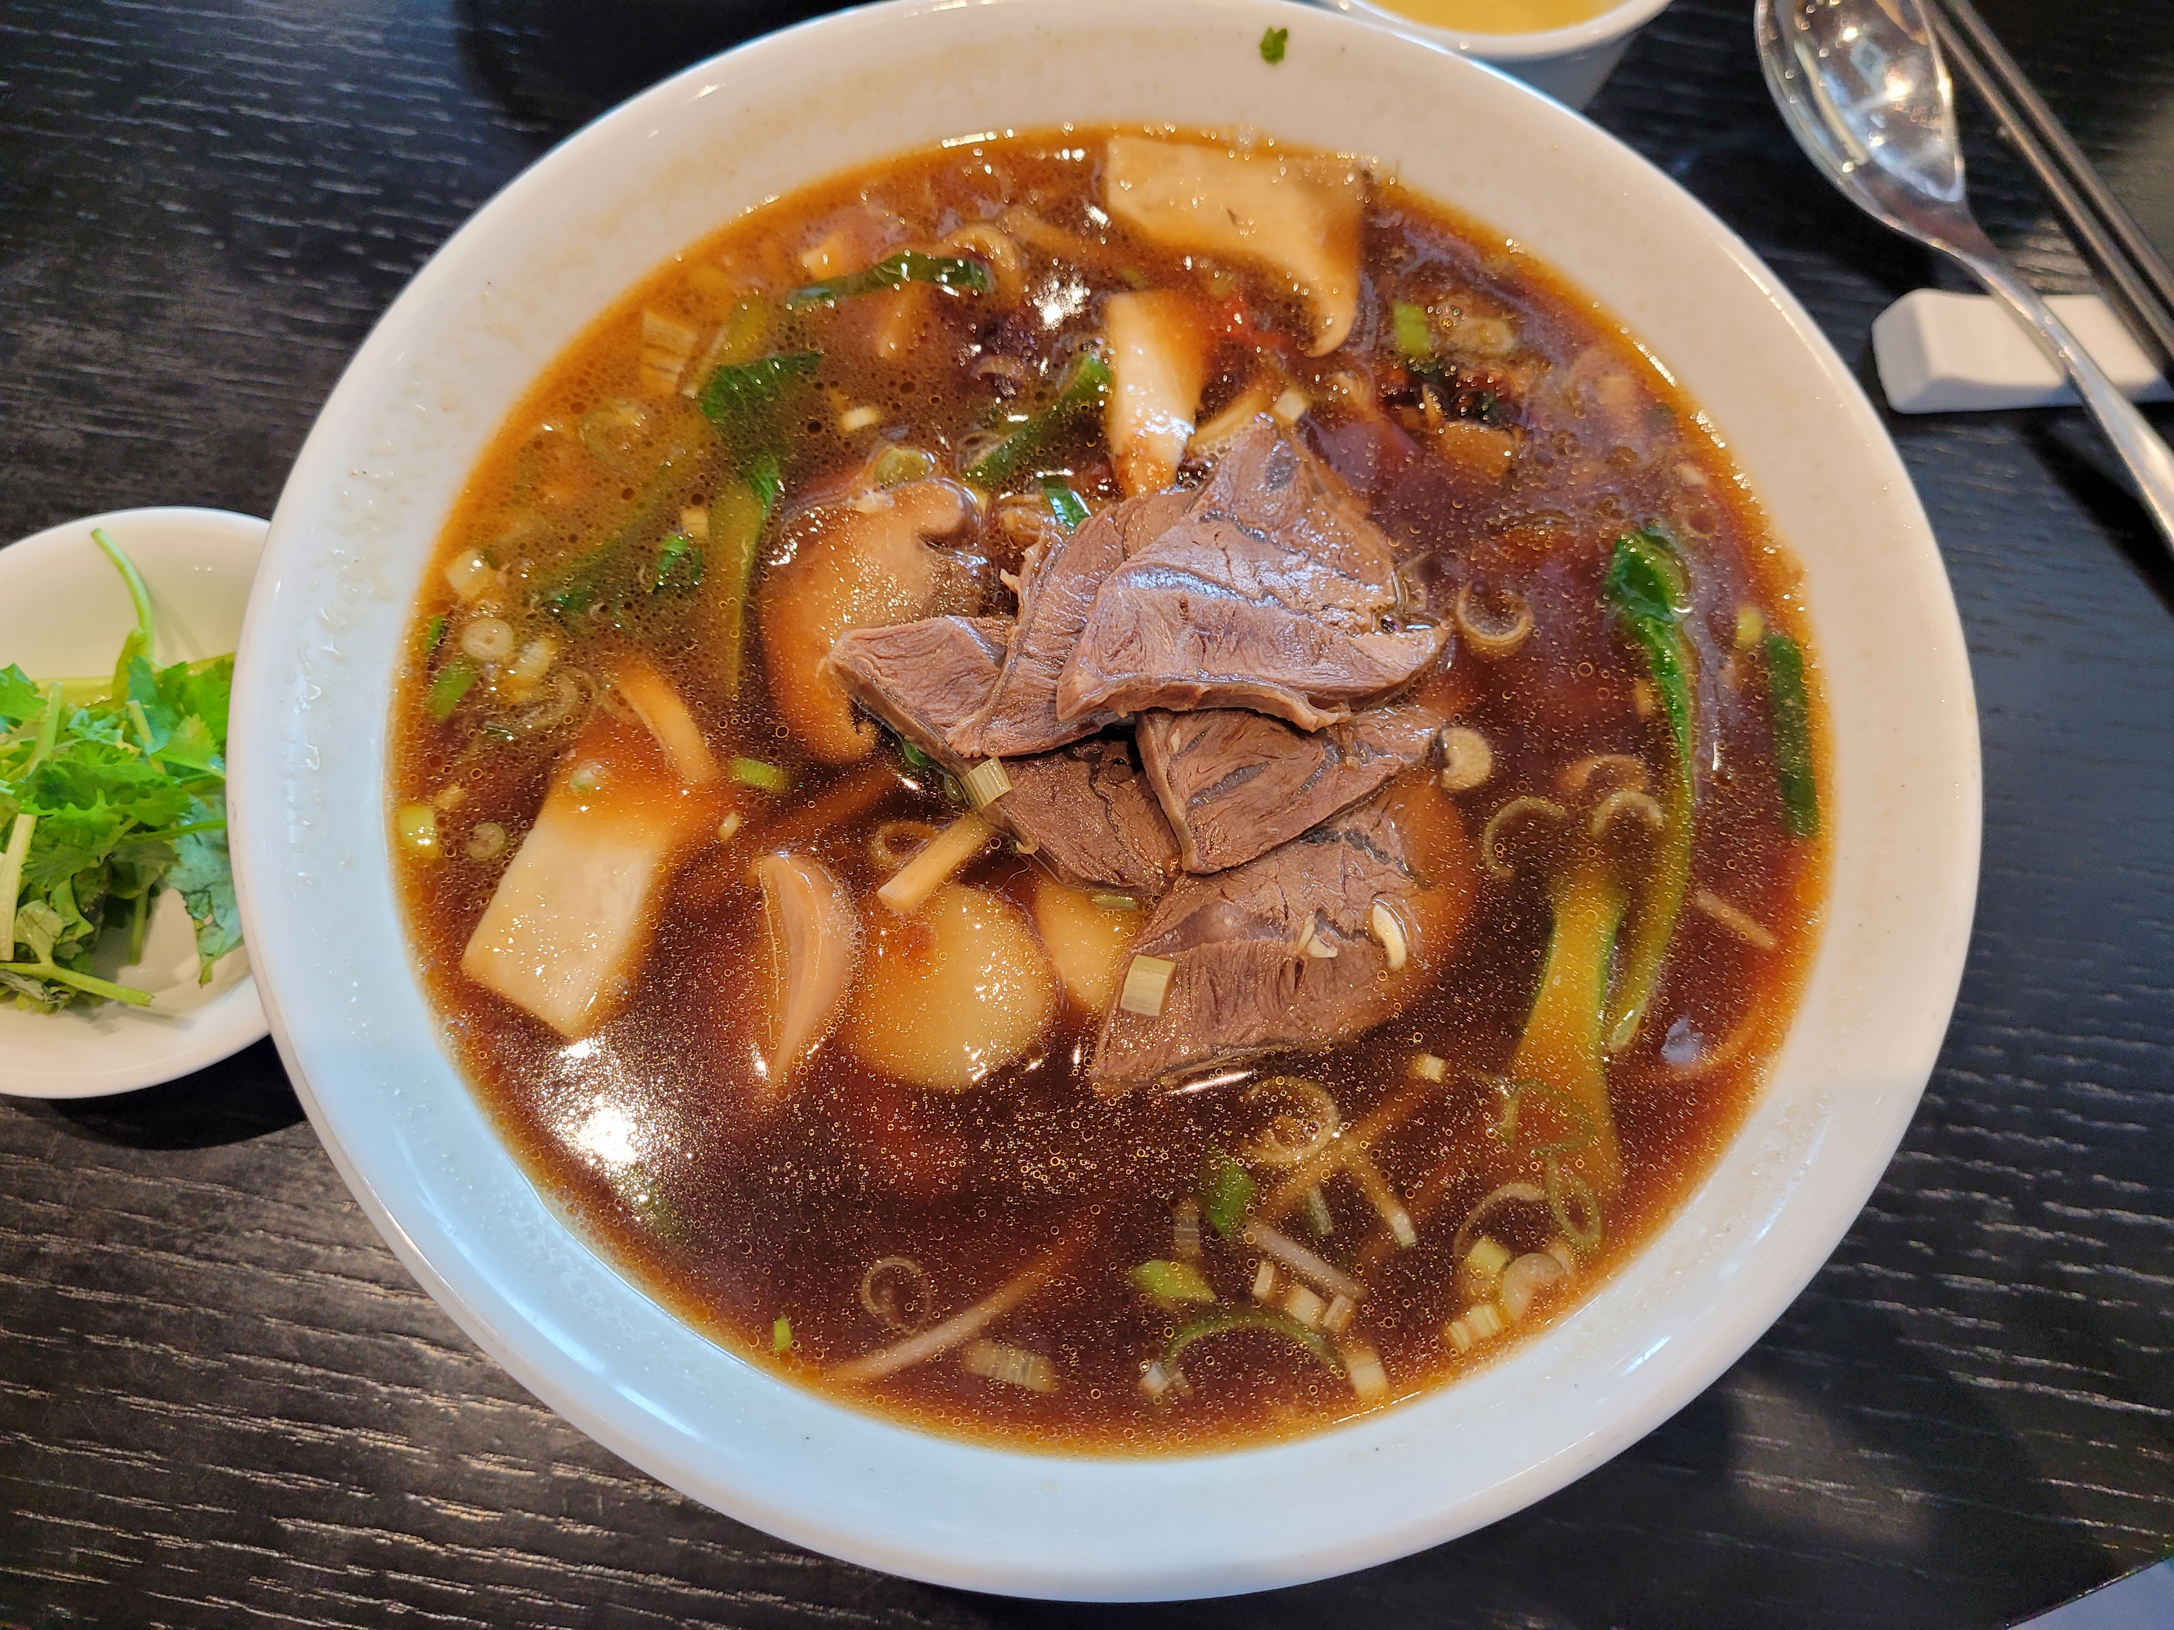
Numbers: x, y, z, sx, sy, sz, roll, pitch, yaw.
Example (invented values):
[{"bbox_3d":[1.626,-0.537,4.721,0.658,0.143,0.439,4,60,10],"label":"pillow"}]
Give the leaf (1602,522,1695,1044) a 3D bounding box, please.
[{"bbox_3d":[0.089,-0.006,0.258,0.014,0.012,0.090,6,70,1],"label":"leaf"}]

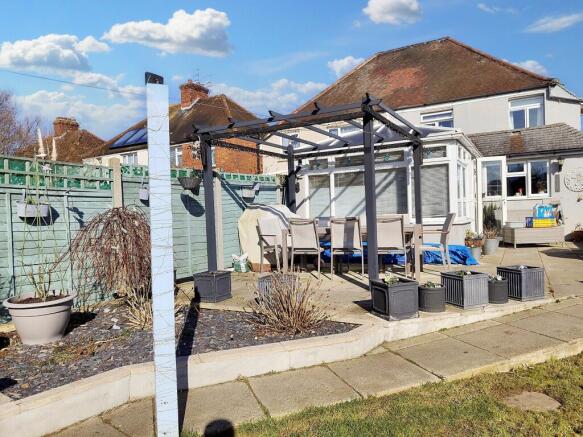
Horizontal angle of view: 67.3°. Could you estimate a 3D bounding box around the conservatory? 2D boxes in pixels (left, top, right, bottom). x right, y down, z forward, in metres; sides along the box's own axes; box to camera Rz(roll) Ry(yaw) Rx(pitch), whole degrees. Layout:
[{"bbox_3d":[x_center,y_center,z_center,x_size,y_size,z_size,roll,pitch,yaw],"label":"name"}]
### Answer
[{"bbox_3d":[2.405,-0.741,10.409,3.519,3.213,4.182,-2,0,29],"label":"conservatory"}]

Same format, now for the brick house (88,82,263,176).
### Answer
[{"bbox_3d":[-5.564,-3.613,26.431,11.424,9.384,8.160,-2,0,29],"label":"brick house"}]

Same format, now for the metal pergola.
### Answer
[{"bbox_3d":[0.535,-0.211,7.007,2.601,2.326,3.060,-2,0,28],"label":"metal pergola"}]

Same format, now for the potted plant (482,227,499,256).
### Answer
[{"bbox_3d":[4.358,0.504,9.588,0.347,0.632,0.347,-2,0,29],"label":"potted plant"}]

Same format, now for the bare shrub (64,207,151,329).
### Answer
[{"bbox_3d":[-1.970,0.487,4.845,1.071,1.204,1.071,-2,0,29],"label":"bare shrub"}]

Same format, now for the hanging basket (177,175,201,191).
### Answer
[{"bbox_3d":[-1.608,-0.546,6.834,0.377,0.214,0.377,-2,0,0],"label":"hanging basket"}]

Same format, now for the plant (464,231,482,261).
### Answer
[{"bbox_3d":[3.647,0.541,8.772,0.367,0.612,0.367,-2,0,29],"label":"plant"}]

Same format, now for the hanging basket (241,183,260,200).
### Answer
[{"bbox_3d":[-0.885,-0.565,9.333,0.286,0.326,0.326,-2,0,29],"label":"hanging basket"}]

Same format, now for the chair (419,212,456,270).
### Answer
[{"bbox_3d":[2.433,0.405,7.192,0.632,0.969,0.581,-2,0,30],"label":"chair"}]

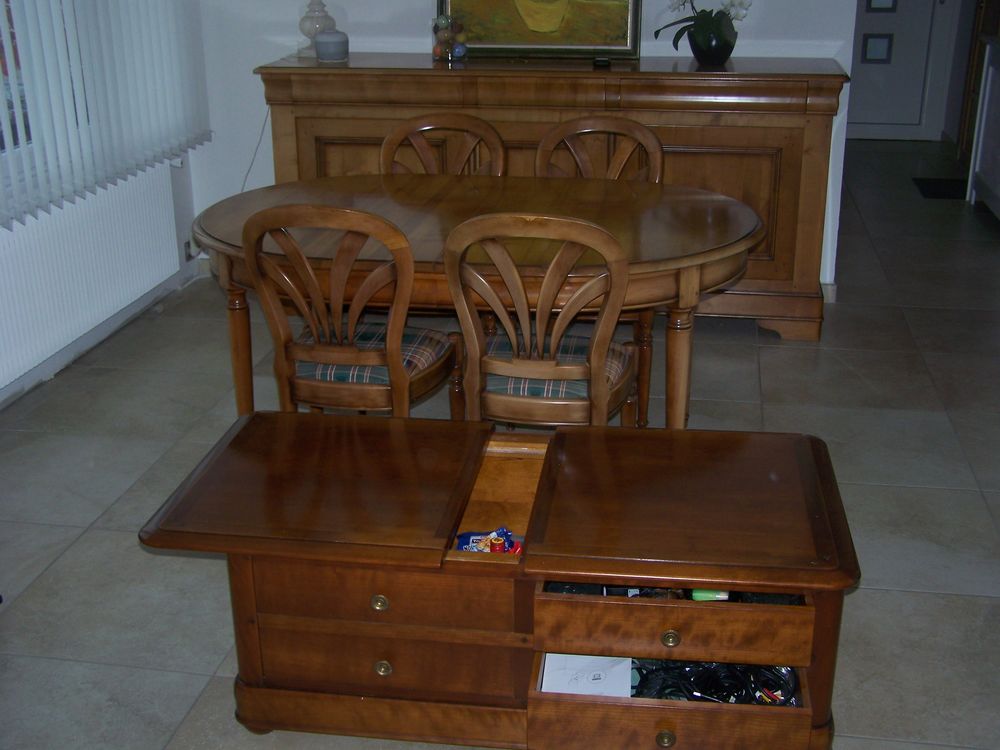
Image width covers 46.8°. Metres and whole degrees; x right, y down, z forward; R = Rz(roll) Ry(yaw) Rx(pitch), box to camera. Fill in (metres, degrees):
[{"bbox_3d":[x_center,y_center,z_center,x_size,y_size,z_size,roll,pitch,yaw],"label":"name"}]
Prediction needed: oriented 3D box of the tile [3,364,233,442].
[{"bbox_3d":[-1.292,0.099,4.100,0.610,0.010,0.600,3,21,10],"label":"tile"}]

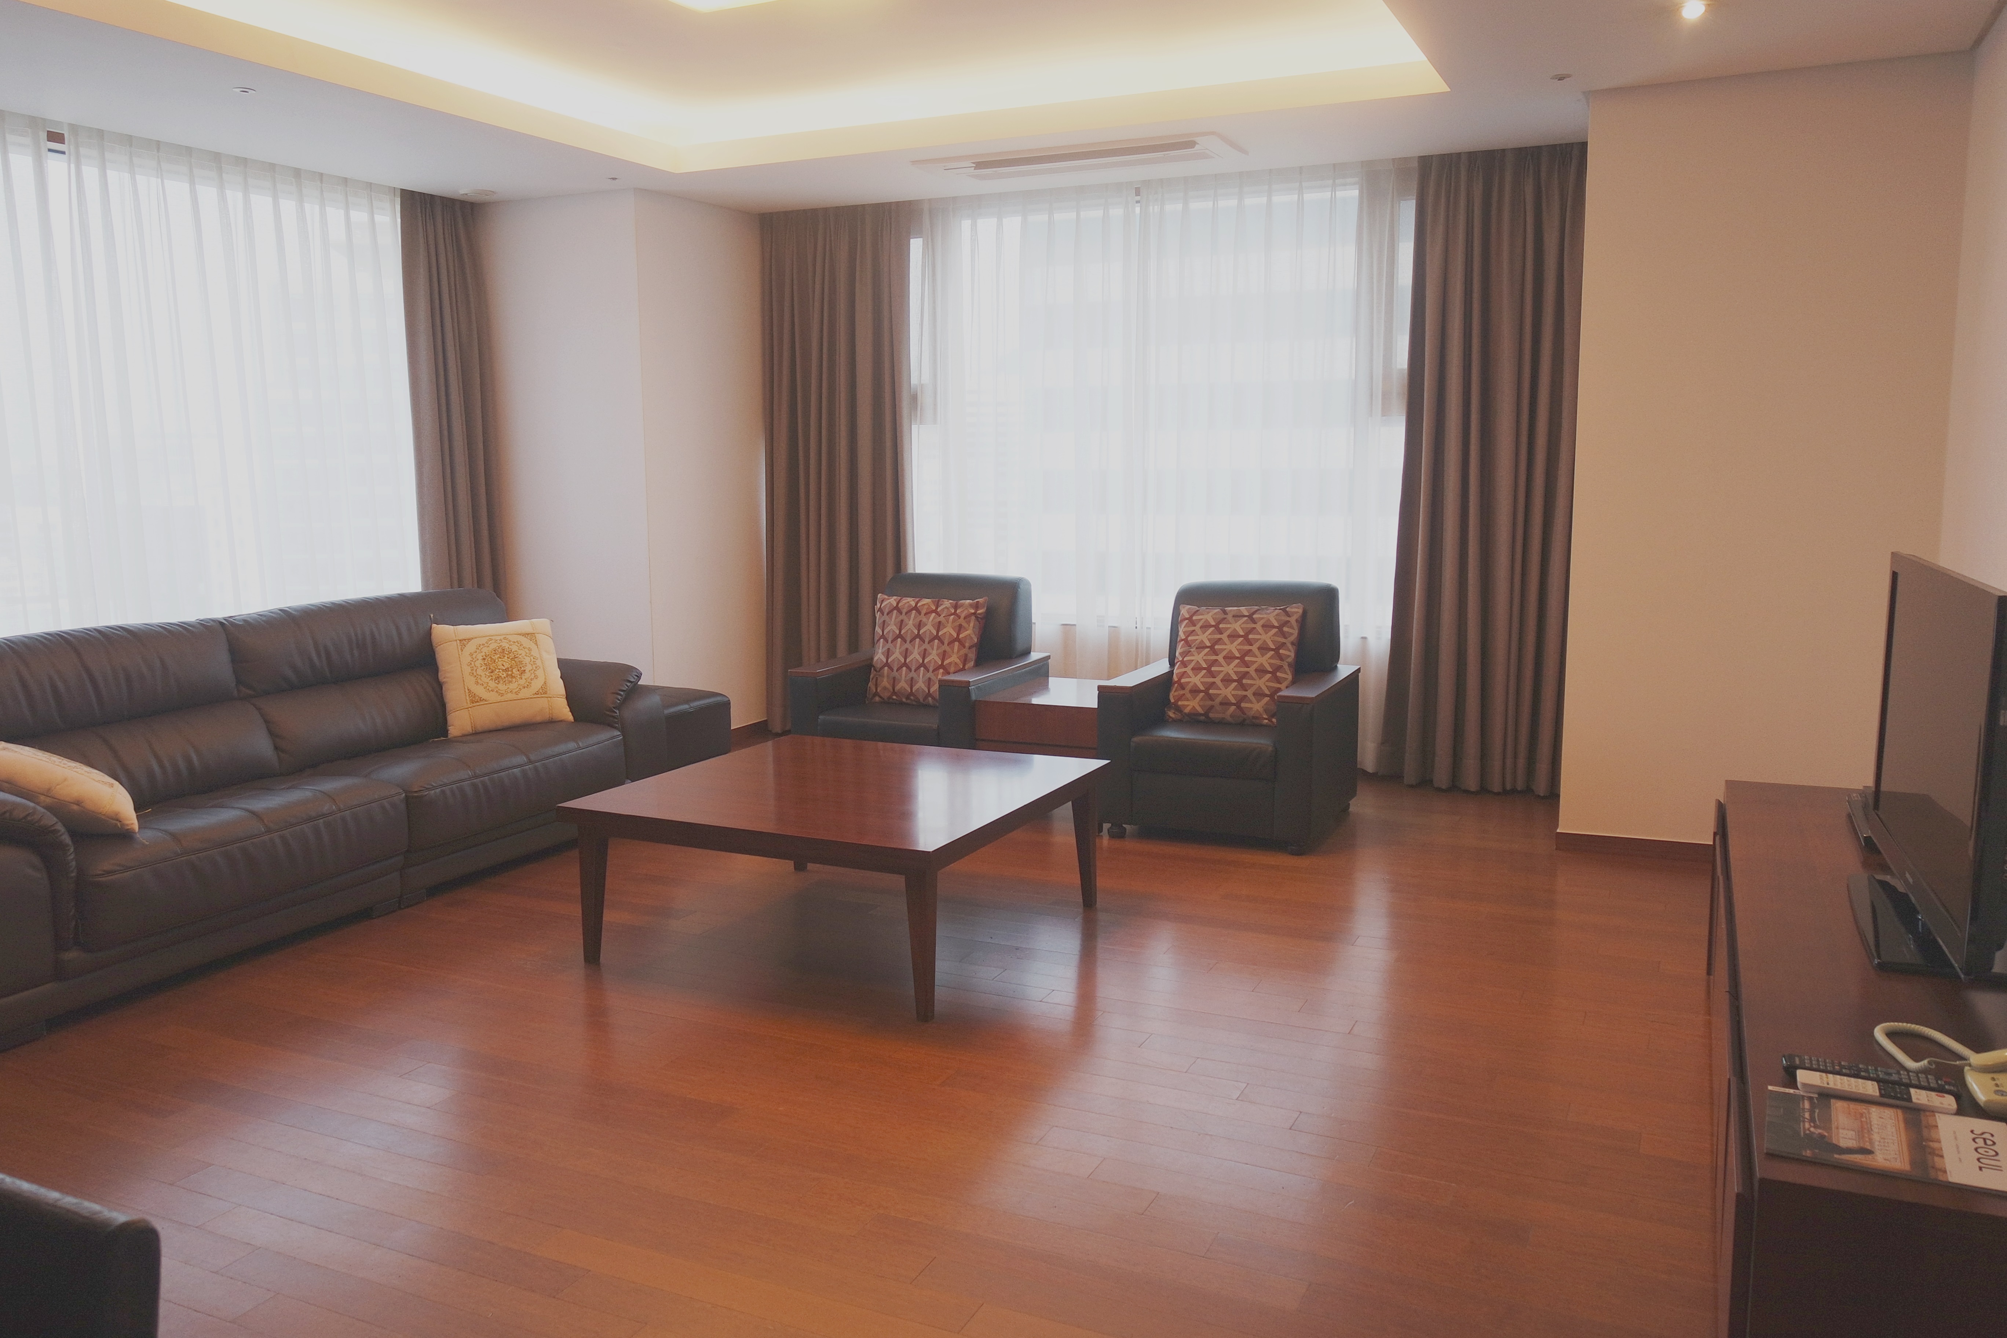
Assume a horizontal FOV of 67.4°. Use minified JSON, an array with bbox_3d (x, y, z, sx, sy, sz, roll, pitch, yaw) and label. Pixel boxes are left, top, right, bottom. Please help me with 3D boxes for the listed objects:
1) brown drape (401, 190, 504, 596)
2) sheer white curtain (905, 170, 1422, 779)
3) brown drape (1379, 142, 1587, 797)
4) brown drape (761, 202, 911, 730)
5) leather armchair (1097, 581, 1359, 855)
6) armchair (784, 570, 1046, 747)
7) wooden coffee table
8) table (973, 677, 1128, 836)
[{"bbox_3d":[-2.449,-0.811,6.585,0.172,2.415,0.391,3,9,25],"label":"brown drape"},{"bbox_3d":[0.624,-0.832,6.549,2.226,2.418,0.132,3,9,25],"label":"sheer white curtain"},{"bbox_3d":[1.849,-0.734,5.798,0.729,2.415,0.172,3,9,25],"label":"brown drape"},{"bbox_3d":[-0.760,-0.885,6.997,0.742,2.418,0.172,3,9,25],"label":"brown drape"},{"bbox_3d":[0.827,0.132,5.389,0.726,0.848,0.782,3,9,25],"label":"leather armchair"},{"bbox_3d":[-0.288,0.080,5.814,0.722,0.848,0.795,3,9,25],"label":"armchair"},{"bbox_3d":[-0.419,0.528,4.152,1.097,0.435,1.094,3,9,25],"label":"wooden coffee table"},{"bbox_3d":[0.245,0.309,5.580,0.477,0.453,0.609,3,9,25],"label":"table"}]

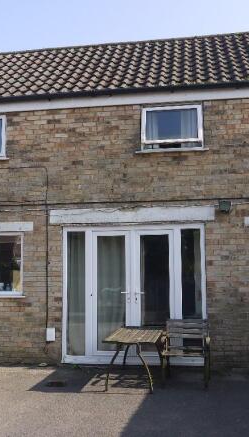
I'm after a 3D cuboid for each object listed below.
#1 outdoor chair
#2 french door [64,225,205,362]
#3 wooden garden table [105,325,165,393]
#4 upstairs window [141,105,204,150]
[{"bbox_3d":[0.796,1.732,6.099,0.590,0.767,0.600,-1,-6,9],"label":"outdoor chair"},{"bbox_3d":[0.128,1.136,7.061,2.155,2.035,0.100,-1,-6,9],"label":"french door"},{"bbox_3d":[0.150,1.808,6.032,0.610,0.607,1.150,-1,-6,9],"label":"wooden garden table"},{"bbox_3d":[0.727,-1.383,7.185,0.930,0.675,0.160,-1,-6,9],"label":"upstairs window"}]

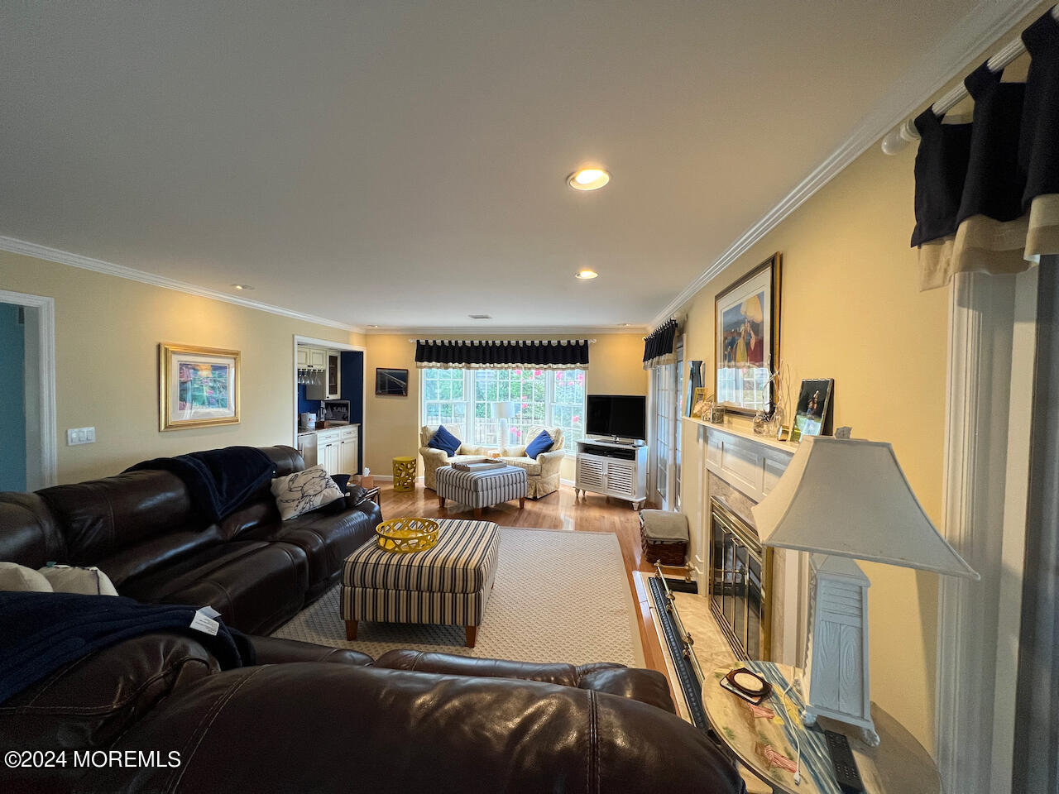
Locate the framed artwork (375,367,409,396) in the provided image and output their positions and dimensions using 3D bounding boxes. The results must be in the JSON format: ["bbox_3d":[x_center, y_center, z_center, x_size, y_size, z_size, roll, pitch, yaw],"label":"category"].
[{"bbox_3d":[-2.180,-0.231,6.327,0.530,0.432,0.030,1,1,8],"label":"framed artwork"}]

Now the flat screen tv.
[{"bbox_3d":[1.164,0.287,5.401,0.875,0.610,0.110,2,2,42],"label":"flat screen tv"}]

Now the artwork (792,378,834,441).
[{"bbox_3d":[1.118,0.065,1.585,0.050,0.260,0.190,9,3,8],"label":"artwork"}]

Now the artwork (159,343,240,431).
[{"bbox_3d":[-2.970,-0.086,3.621,0.040,0.726,0.764,1,1,8],"label":"artwork"}]

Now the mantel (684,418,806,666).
[{"bbox_3d":[1.157,0.842,2.296,0.165,1.325,1.680,1,2,8],"label":"mantel"}]

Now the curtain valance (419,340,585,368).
[{"bbox_3d":[-0.449,-0.638,6.010,2.652,0.449,0.100,1,1,8],"label":"curtain valance"}]

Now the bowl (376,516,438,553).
[{"bbox_3d":[-0.805,0.918,2.658,0.405,0.100,0.405,1,2,0],"label":"bowl"}]

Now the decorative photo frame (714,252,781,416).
[{"bbox_3d":[1.238,-0.294,2.331,0.035,0.810,0.890,1,2,8],"label":"decorative photo frame"}]

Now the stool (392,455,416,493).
[{"bbox_3d":[-1.857,1.130,5.919,0.360,0.470,0.360,1,2,8],"label":"stool"}]

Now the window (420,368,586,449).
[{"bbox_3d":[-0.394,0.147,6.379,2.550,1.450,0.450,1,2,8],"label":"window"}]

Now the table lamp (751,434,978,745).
[{"bbox_3d":[0.840,0.476,1.079,0.385,0.790,0.385,1,2,25],"label":"table lamp"}]

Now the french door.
[{"bbox_3d":[1.609,0.414,4.658,0.120,2.040,1.880,1,1,8],"label":"french door"}]

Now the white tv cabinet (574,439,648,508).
[{"bbox_3d":[1.140,1.022,5.419,0.950,0.780,0.400,2,2,43],"label":"white tv cabinet"}]

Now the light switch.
[{"bbox_3d":[-3.103,0.272,2.759,0.014,0.116,0.160,1,1,8],"label":"light switch"}]

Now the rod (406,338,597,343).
[{"bbox_3d":[-0.448,-0.848,6.006,2.894,0.055,0.070,1,1,8],"label":"rod"}]

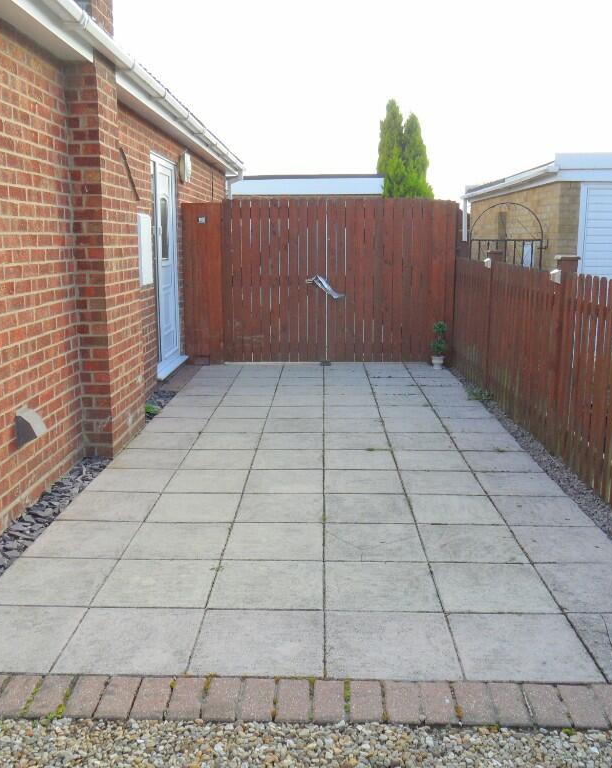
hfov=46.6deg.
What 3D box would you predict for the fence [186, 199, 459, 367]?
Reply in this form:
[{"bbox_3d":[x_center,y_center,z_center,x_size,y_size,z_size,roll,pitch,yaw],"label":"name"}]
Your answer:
[{"bbox_3d":[0.161,-1.171,8.191,3.177,1.873,0.103,0,12,1],"label":"fence"}]

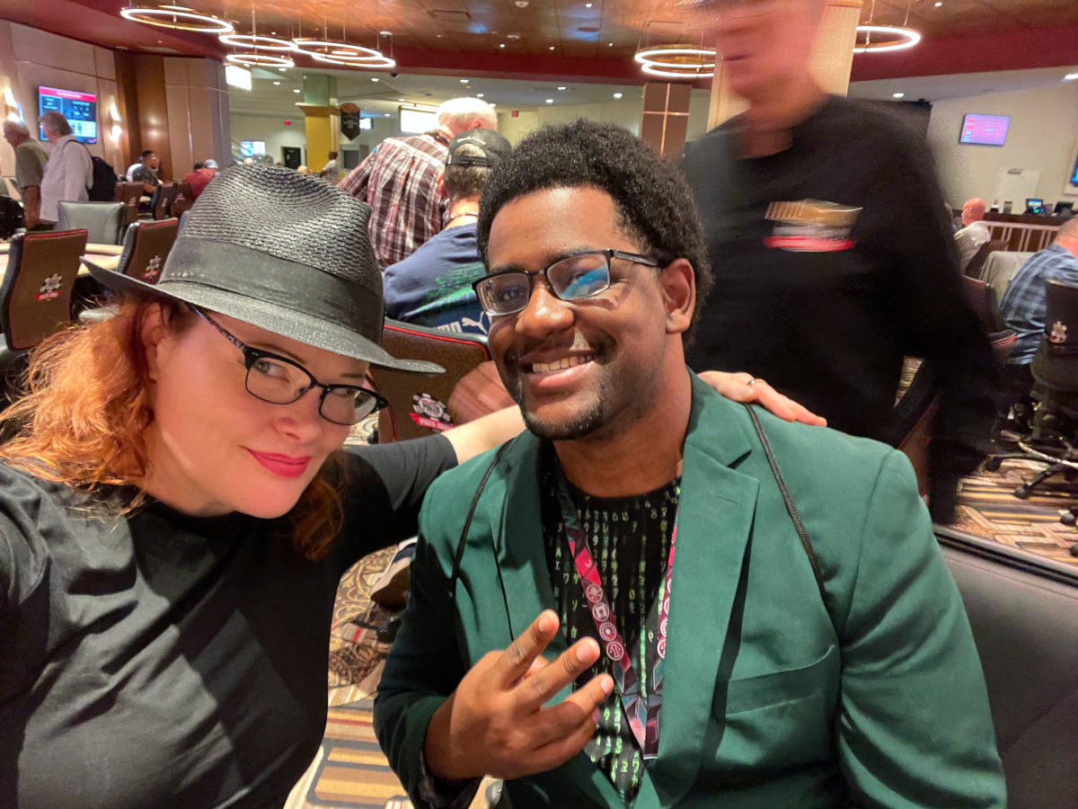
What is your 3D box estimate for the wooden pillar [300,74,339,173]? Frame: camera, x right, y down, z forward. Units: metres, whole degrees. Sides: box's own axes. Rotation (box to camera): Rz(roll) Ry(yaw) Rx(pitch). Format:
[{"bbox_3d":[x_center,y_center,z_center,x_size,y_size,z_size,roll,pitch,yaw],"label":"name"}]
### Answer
[{"bbox_3d":[-6.107,-7.219,20.058,0.750,3.600,0.750,5,18,5],"label":"wooden pillar"}]

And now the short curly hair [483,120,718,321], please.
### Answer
[{"bbox_3d":[0.053,-0.174,0.690,0.220,0.205,0.235,-6,-1,32],"label":"short curly hair"}]

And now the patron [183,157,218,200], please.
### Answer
[{"bbox_3d":[-4.754,-2.763,10.119,0.530,1.320,0.750,5,18,5],"label":"patron"}]

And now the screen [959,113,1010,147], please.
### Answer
[{"bbox_3d":[8.812,-5.424,14.179,1.020,0.580,0.080,1,18,-7],"label":"screen"}]

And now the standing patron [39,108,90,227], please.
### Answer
[{"bbox_3d":[-4.239,-1.767,6.491,0.350,1.690,0.480,-2,18,-15],"label":"standing patron"}]

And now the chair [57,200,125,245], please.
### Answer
[{"bbox_3d":[-3.100,-0.905,5.046,0.560,0.980,0.620,-6,20,-28],"label":"chair"}]

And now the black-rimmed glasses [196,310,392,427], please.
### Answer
[{"bbox_3d":[-0.208,-0.037,0.573,0.140,0.045,0.140,34,6,38],"label":"black-rimmed glasses"}]

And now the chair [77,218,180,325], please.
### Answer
[{"bbox_3d":[-2.423,-0.571,4.196,0.620,1.000,0.530,3,18,-2],"label":"chair"}]

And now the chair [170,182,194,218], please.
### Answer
[{"bbox_3d":[-4.548,-2.248,8.903,0.600,0.980,0.550,10,19,21],"label":"chair"}]

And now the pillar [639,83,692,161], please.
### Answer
[{"bbox_3d":[1.737,-3.292,10.705,0.670,2.680,0.670,4,17,0],"label":"pillar"}]

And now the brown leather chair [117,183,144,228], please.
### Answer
[{"bbox_3d":[-4.930,-2.132,8.507,0.600,0.980,0.550,9,18,15],"label":"brown leather chair"}]

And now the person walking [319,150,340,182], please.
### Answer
[{"bbox_3d":[-5.224,-5.483,17.972,0.420,1.660,0.500,-4,19,-20],"label":"person walking"}]

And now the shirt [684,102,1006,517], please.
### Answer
[{"bbox_3d":[0.571,-0.183,1.423,0.380,0.770,0.540,-9,21,-32],"label":"shirt"}]

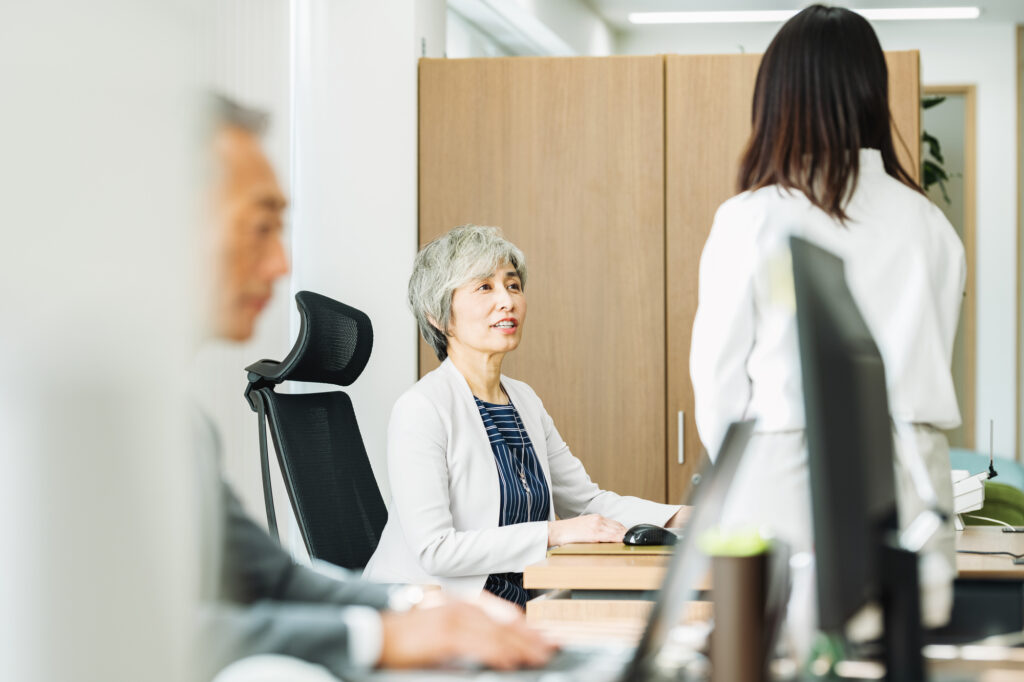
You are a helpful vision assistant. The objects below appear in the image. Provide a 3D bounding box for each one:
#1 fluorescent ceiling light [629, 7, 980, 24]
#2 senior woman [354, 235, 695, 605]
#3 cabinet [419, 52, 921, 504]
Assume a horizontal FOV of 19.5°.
[{"bbox_3d":[1.067,-1.192,10.921,1.256,0.050,0.120,0,0,7],"label":"fluorescent ceiling light"},{"bbox_3d":[0.032,0.443,5.249,0.680,1.270,0.500,0,0,38],"label":"senior woman"},{"bbox_3d":[0.336,0.255,6.138,0.999,1.647,0.420,0,0,7],"label":"cabinet"}]

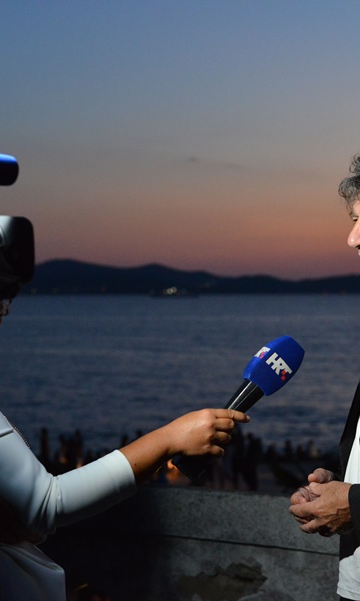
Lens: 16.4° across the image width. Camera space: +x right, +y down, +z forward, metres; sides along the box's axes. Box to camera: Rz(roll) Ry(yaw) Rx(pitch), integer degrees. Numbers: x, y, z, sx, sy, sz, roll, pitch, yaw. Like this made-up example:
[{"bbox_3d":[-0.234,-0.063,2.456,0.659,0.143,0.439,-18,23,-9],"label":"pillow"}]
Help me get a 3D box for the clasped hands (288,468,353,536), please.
[{"bbox_3d":[0.265,0.380,2.350,0.125,0.125,0.140,0,0,-16],"label":"clasped hands"}]

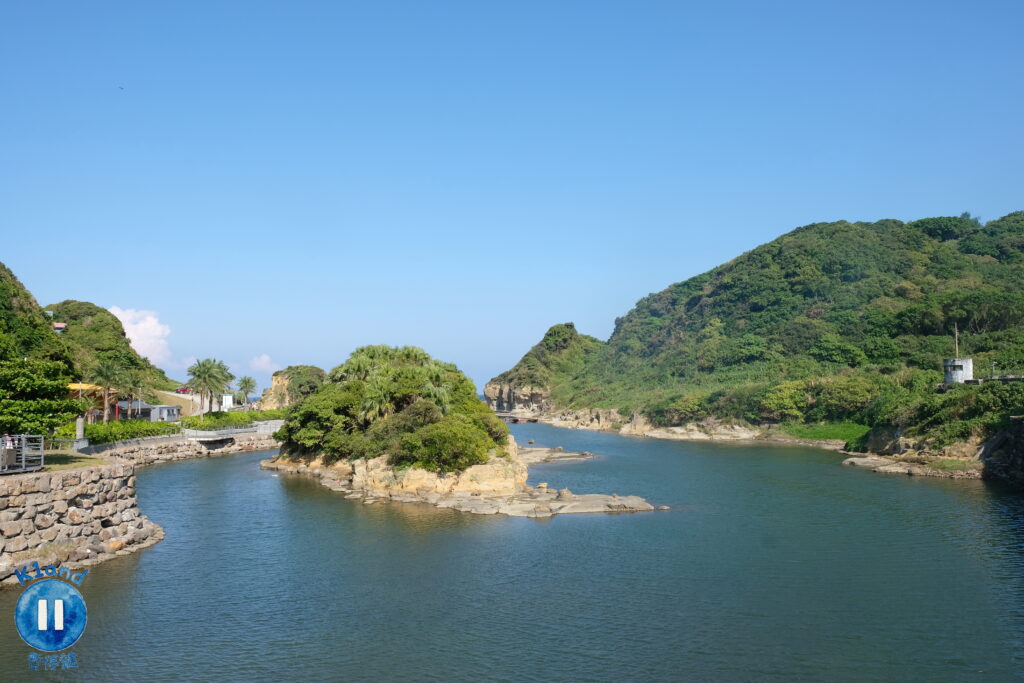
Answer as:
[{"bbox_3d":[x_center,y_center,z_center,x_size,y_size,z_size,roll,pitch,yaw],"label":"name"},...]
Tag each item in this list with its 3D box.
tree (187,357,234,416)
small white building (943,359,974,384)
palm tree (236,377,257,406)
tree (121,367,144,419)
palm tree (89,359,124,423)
[{"bbox_3d":[-35.561,5.705,90.749,5.200,7.400,4.800,-1,-4,0],"label":"tree"},{"bbox_3d":[42.449,2.958,72.915,2.800,2.500,2.800,-4,-5,37],"label":"small white building"},{"bbox_3d":[-44.215,8.526,127.817,3.500,5.400,3.500,-1,-4,0],"label":"palm tree"},{"bbox_3d":[-45.792,6.511,92.780,3.300,6.500,3.300,-1,-4,0],"label":"tree"},{"bbox_3d":[-38.982,5.173,73.773,3.500,6.700,3.500,-1,-4,0],"label":"palm tree"}]

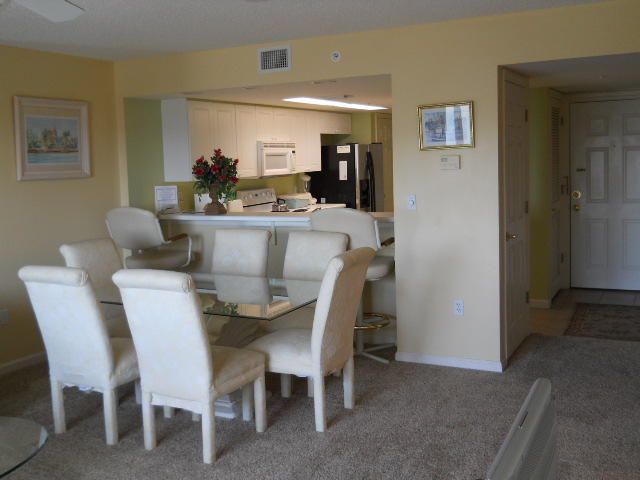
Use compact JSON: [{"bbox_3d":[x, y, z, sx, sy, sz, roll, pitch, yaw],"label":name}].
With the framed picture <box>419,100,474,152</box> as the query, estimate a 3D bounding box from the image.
[{"bbox_3d":[0.881,-0.790,4.787,0.395,0.318,0.025,2,8,28],"label":"framed picture"}]

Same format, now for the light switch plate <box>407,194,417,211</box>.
[{"bbox_3d":[0.666,-0.272,4.976,0.073,0.117,0.016,2,8,28],"label":"light switch plate"}]

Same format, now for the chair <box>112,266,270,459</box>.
[{"bbox_3d":[-0.684,0.619,3.715,0.465,1.010,0.660,2,8,28],"label":"chair"}]

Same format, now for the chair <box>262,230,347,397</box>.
[{"bbox_3d":[-0.099,0.478,4.736,0.465,1.010,0.660,2,8,29],"label":"chair"}]

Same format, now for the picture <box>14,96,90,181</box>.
[{"bbox_3d":[-2.151,-0.821,5.599,0.040,0.645,0.735,2,8,29],"label":"picture"}]

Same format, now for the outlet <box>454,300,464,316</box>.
[{"bbox_3d":[0.991,0.487,4.872,0.073,0.116,0.010,2,8,29],"label":"outlet"}]

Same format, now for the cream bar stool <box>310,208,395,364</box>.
[{"bbox_3d":[0.299,0.323,5.296,0.570,1.170,0.580,1,7,21],"label":"cream bar stool"}]

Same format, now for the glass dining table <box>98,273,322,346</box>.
[{"bbox_3d":[-0.719,0.685,4.367,1.620,0.740,1.050,2,8,28],"label":"glass dining table"}]

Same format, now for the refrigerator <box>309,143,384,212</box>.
[{"bbox_3d":[0.376,-0.462,9.485,0.770,1.720,0.900,2,8,28],"label":"refrigerator"}]

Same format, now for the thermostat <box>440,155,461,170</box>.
[{"bbox_3d":[0.910,-0.542,4.803,0.140,0.098,0.030,2,8,28],"label":"thermostat"}]

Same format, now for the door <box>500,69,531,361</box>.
[{"bbox_3d":[1.516,-0.153,5.249,0.045,2.030,0.800,2,8,29],"label":"door"}]

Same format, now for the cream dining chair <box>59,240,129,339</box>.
[{"bbox_3d":[-1.344,0.527,4.692,0.660,1.010,0.465,2,8,32],"label":"cream dining chair"}]

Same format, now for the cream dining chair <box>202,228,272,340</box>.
[{"bbox_3d":[-0.688,0.465,5.024,0.465,1.010,0.660,2,8,29],"label":"cream dining chair"}]

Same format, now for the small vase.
[{"bbox_3d":[-0.949,-0.367,6.176,0.215,0.275,0.215,-3,7,-9],"label":"small vase"}]

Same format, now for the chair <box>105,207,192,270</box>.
[{"bbox_3d":[-1.466,0.289,6.021,0.560,1.180,0.570,1,7,24],"label":"chair"}]

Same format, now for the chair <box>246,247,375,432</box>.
[{"bbox_3d":[-0.062,0.563,4.073,0.720,1.010,0.490,2,8,28],"label":"chair"}]

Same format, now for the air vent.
[{"bbox_3d":[-0.354,-1.411,5.350,0.300,0.200,0.020,2,8,29],"label":"air vent"}]

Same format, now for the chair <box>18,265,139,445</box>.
[{"bbox_3d":[-1.276,0.607,3.988,0.465,1.010,0.660,1,8,27],"label":"chair"}]

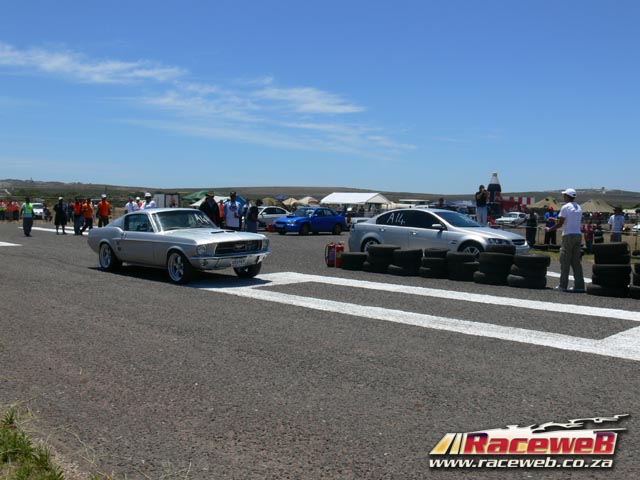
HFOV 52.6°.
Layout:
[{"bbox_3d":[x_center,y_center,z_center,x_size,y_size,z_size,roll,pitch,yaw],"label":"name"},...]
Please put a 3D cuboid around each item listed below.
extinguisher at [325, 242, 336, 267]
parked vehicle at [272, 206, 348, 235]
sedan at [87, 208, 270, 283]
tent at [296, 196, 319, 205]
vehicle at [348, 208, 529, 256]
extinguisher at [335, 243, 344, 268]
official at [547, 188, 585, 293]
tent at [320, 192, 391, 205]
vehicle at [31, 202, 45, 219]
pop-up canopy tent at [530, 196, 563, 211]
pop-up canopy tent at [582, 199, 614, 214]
[{"bbox_3d":[0.269,0.349,15.496,0.240,0.583,0.190,1,3,1],"label":"extinguisher"},{"bbox_3d":[-0.474,-1.000,34.021,1.740,1.440,4.420,4,4,43],"label":"parked vehicle"},{"bbox_3d":[-3.008,0.037,13.158,1.800,1.300,4.660,-2,4,-44],"label":"sedan"},{"bbox_3d":[-1.808,-4.837,96.073,3.000,3.000,3.000,2,3,15],"label":"tent"},{"bbox_3d":[3.069,-0.130,17.176,4.890,1.470,1.900,3,4,41],"label":"vehicle"},{"bbox_3d":[0.482,0.351,15.226,0.200,0.613,0.190,1,3,2],"label":"extinguisher"},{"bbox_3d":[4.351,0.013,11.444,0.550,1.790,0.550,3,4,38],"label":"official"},{"bbox_3d":[4.959,-4.725,90.087,8.400,3.600,5.200,4,4,43],"label":"tent"},{"bbox_3d":[-27.447,-2.729,63.054,1.720,1.600,4.400,0,3,-26],"label":"vehicle"},{"bbox_3d":[26.339,-3.424,75.075,3.900,3.100,3.900,4,4,43],"label":"pop-up canopy tent"},{"bbox_3d":[30.199,-2.940,71.075,3.900,3.100,3.900,4,4,43],"label":"pop-up canopy tent"}]

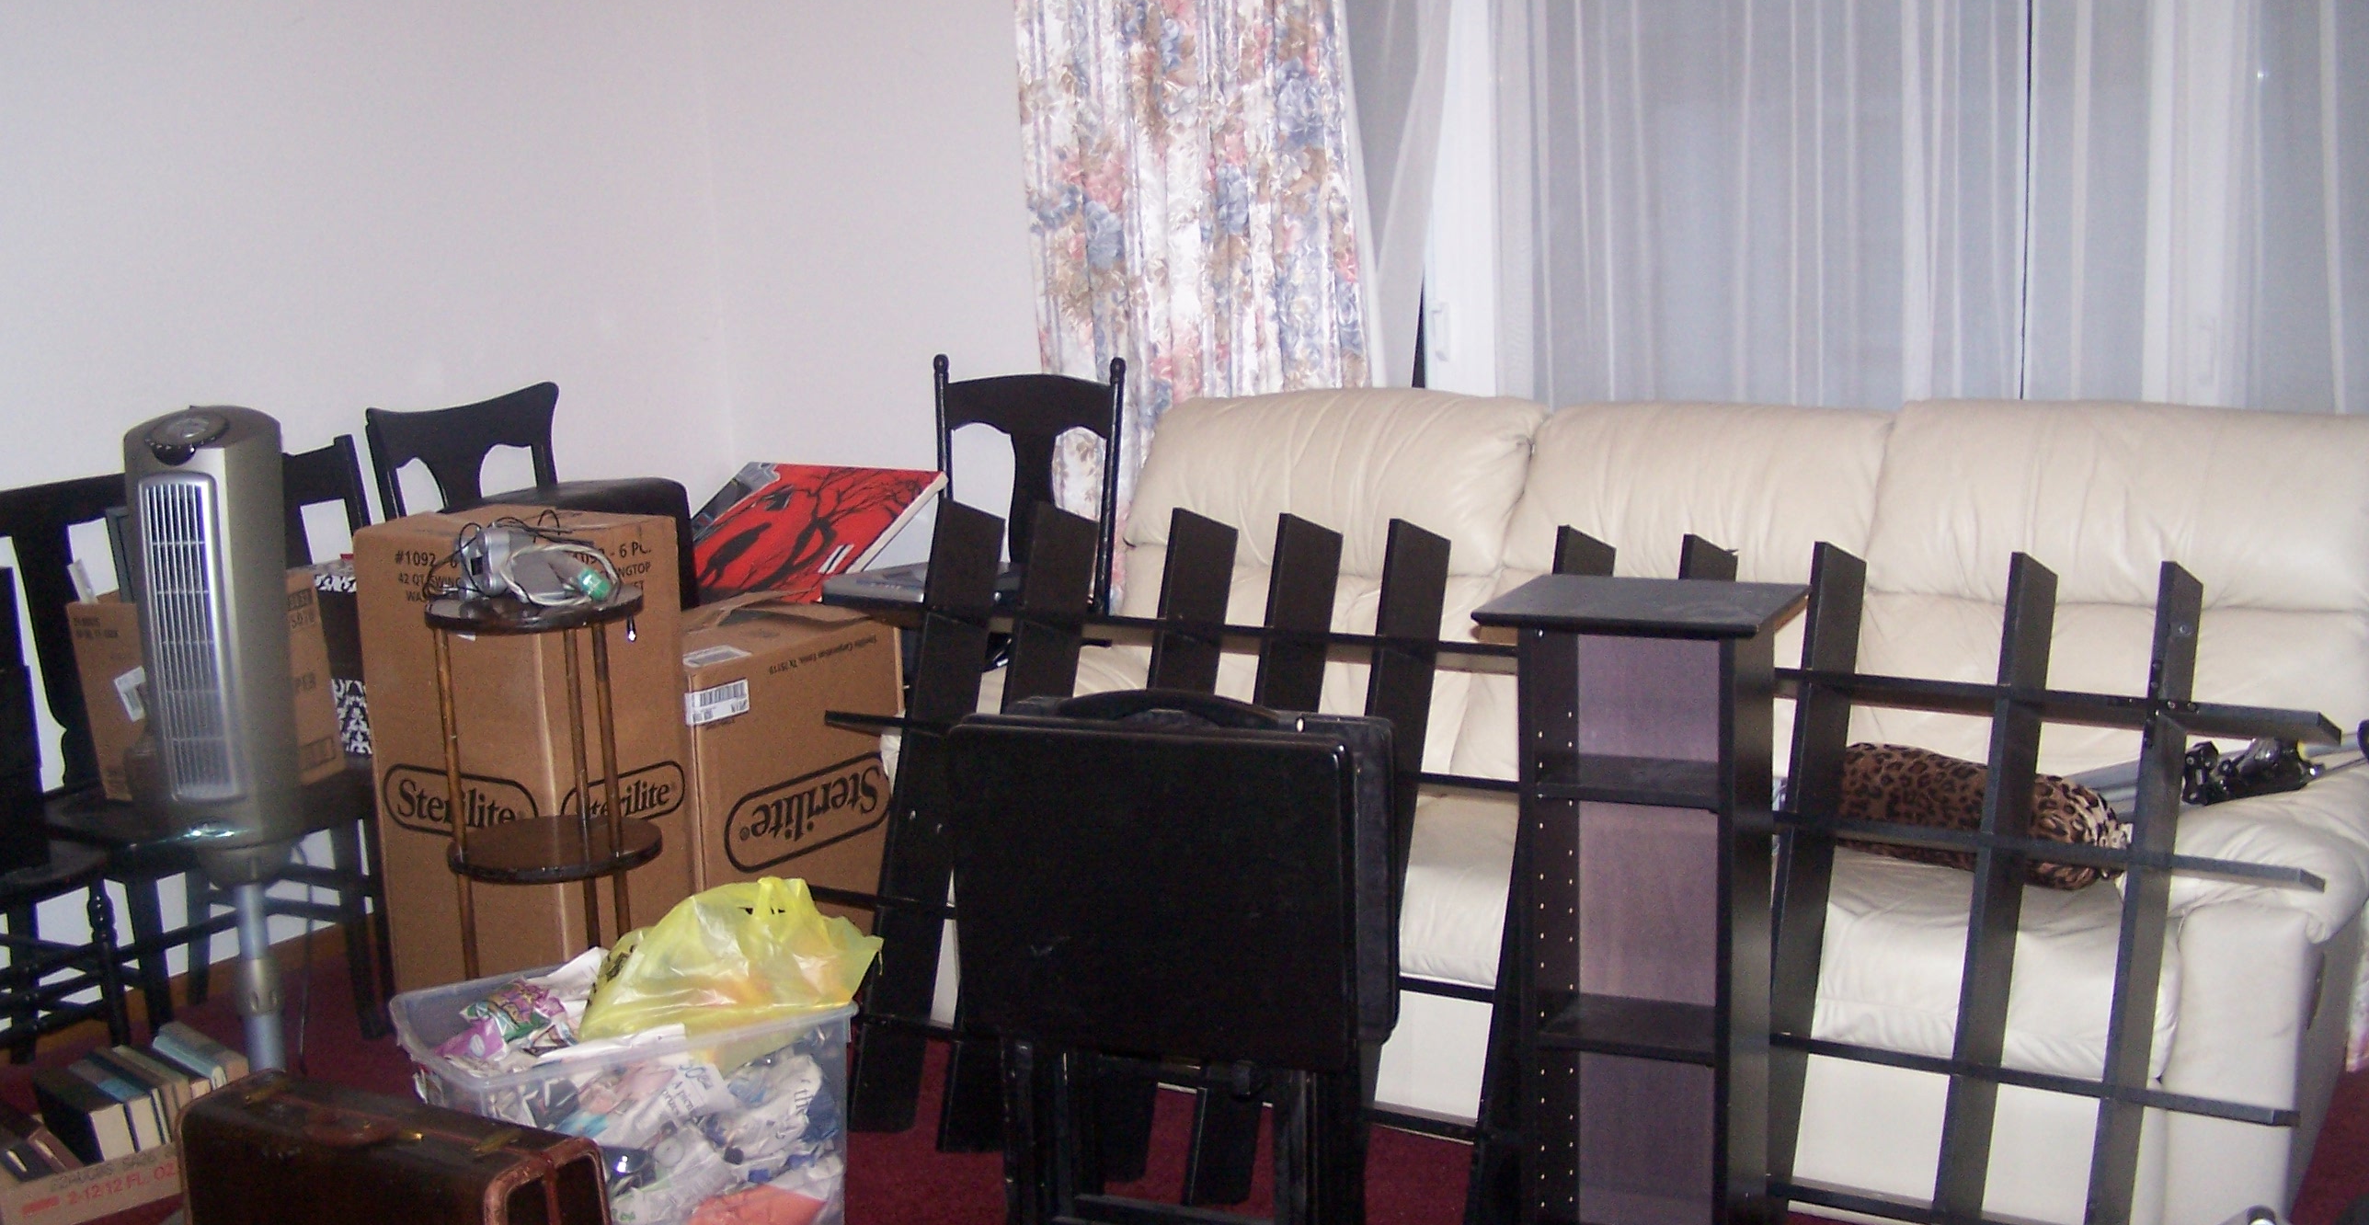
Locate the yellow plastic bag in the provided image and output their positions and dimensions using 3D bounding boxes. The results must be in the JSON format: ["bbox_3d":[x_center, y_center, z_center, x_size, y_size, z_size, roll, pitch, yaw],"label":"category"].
[{"bbox_3d":[-0.593,0.442,3.424,0.290,0.170,0.250,-8,12,-28],"label":"yellow plastic bag"}]

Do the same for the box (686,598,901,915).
[{"bbox_3d":[-0.793,0.319,4.476,0.370,0.570,0.500,5,12,32],"label":"box"}]

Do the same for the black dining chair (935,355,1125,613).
[{"bbox_3d":[-0.360,0.052,4.707,0.440,0.985,0.460,4,12,30],"label":"black dining chair"}]

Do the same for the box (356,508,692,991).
[{"bbox_3d":[-1.033,0.263,4.150,0.379,0.815,0.323,5,13,34],"label":"box"}]

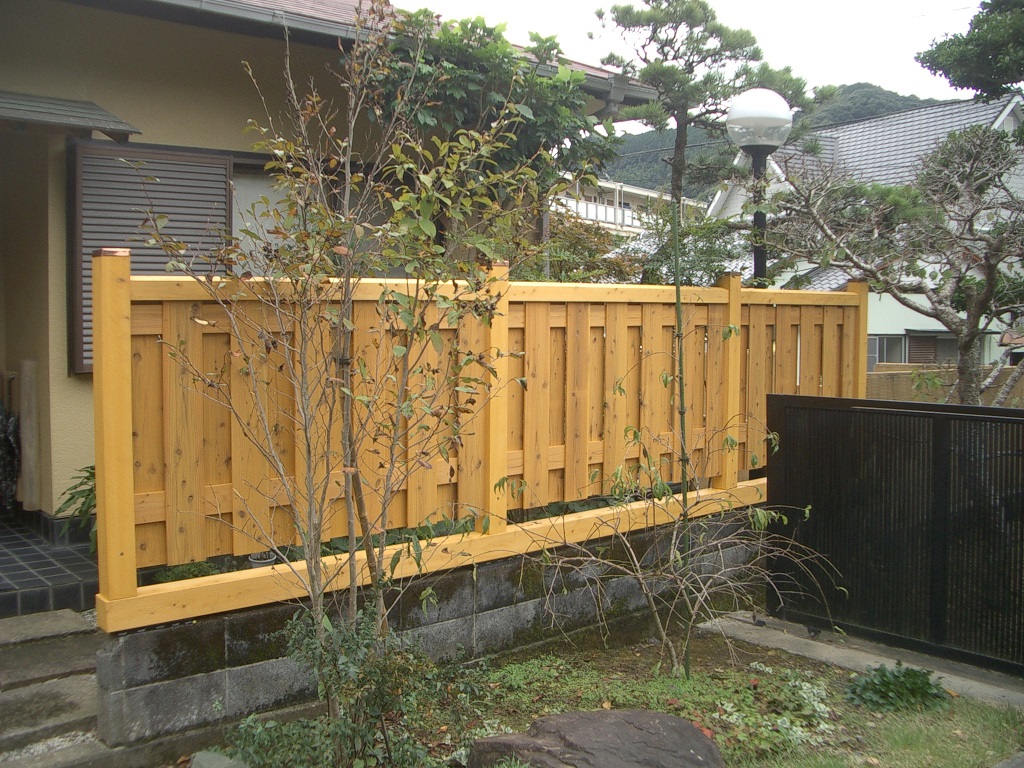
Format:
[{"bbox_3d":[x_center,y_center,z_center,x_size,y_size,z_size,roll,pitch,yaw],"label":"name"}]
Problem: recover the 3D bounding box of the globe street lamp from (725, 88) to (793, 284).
[{"bbox_3d":[1.608,-0.430,6.849,0.440,3.000,0.440,1,5,13],"label":"globe street lamp"}]

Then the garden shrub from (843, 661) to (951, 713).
[{"bbox_3d":[1.760,1.354,4.720,0.460,0.170,0.360,2,5,22],"label":"garden shrub"}]

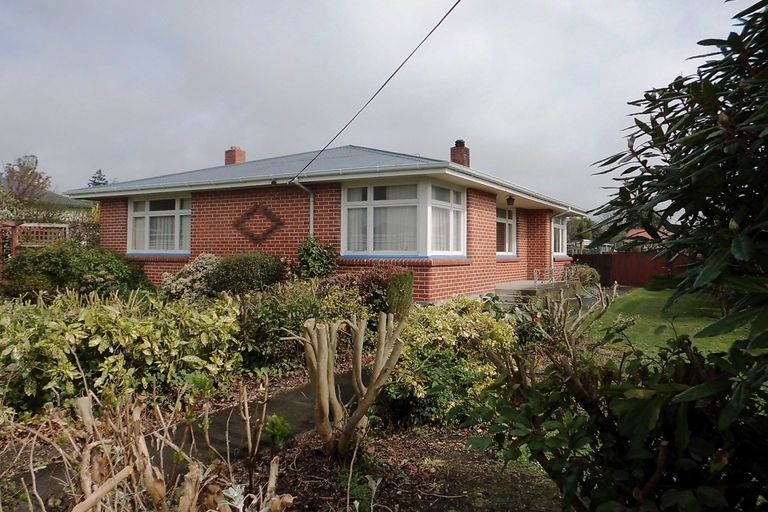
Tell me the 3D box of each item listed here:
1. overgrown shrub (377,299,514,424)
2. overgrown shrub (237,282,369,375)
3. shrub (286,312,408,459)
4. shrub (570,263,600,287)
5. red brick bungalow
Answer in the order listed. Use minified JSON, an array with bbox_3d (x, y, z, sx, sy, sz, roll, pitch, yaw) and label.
[{"bbox_3d":[0.595,0.822,5.095,1.150,0.970,1.050,0,1,0],"label":"overgrown shrub"},{"bbox_3d":[-0.948,0.804,6.995,0.850,0.950,1.600,1,1,29],"label":"overgrown shrub"},{"bbox_3d":[-0.265,0.831,3.945,0.840,0.970,0.650,0,1,0],"label":"shrub"},{"bbox_3d":[6.849,0.696,18.795,1.000,0.900,1.000,0,1,0],"label":"shrub"},{"bbox_3d":[-0.491,-1.236,18.005,11.143,4.664,13.395,1,1,29],"label":"red brick bungalow"}]

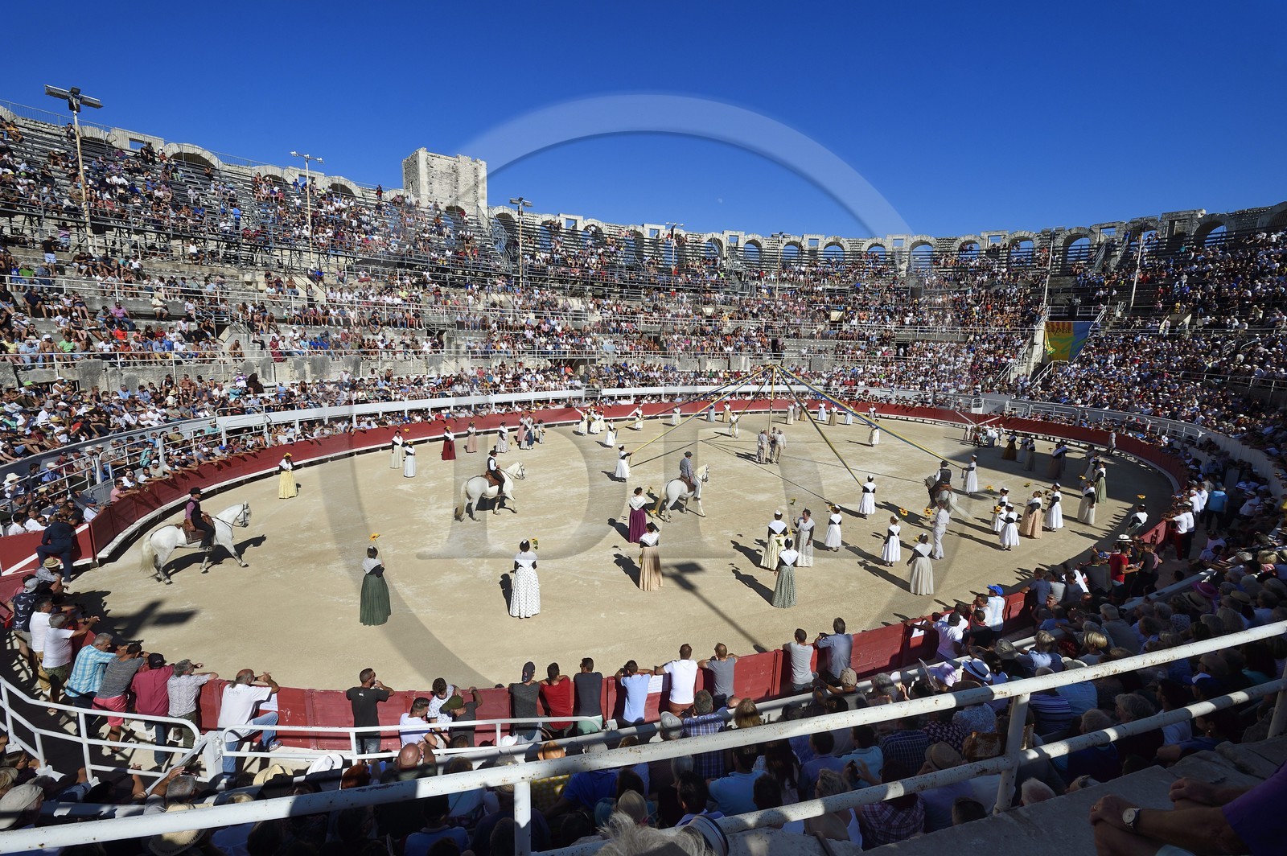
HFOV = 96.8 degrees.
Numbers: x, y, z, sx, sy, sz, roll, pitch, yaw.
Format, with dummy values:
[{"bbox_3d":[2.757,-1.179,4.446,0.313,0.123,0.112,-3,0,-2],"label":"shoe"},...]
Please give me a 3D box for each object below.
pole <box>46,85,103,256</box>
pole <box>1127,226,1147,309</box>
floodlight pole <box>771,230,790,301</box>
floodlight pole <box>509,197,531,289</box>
[{"bbox_3d":[-30.460,-13.880,31.000,0.700,8.700,2.400,4,9,18],"label":"pole"},{"bbox_3d":[50.610,-16.570,58.500,0.700,8.800,2.300,-6,11,-37],"label":"pole"},{"bbox_3d":[16.692,-19.767,70.298,2.250,8.300,0.800,1,9,-5],"label":"floodlight pole"},{"bbox_3d":[-12.020,-18.060,56.100,2.400,8.700,0.700,-6,12,-40],"label":"floodlight pole"}]

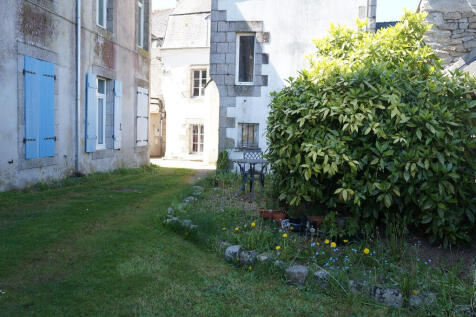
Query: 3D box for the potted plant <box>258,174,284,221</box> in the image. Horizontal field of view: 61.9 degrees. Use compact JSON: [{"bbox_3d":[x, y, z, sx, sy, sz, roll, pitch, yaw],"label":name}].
[{"bbox_3d":[0.476,0.546,5.530,0.380,0.660,0.280,2,4,9],"label":"potted plant"}]

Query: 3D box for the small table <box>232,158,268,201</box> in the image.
[{"bbox_3d":[0.235,0.399,7.450,0.670,0.680,0.670,1,4,0],"label":"small table"}]

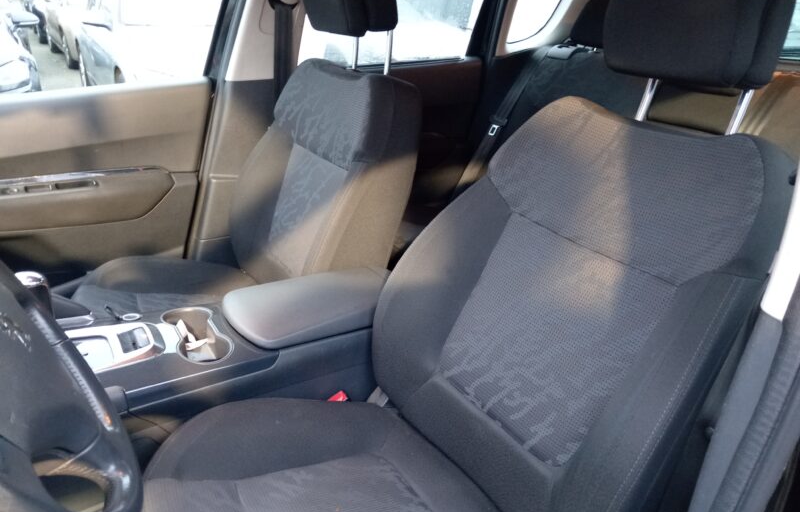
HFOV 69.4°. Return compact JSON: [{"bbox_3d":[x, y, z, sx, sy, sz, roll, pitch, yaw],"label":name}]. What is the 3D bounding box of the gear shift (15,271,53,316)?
[{"bbox_3d":[-0.484,0.068,0.765,0.055,0.110,0.050,-12,26,-32],"label":"gear shift"}]

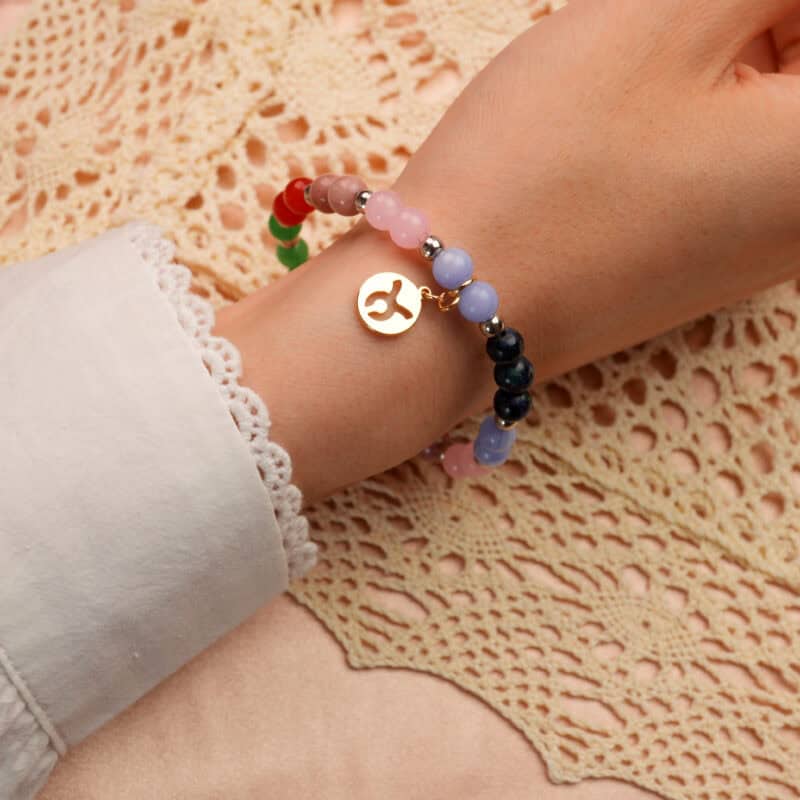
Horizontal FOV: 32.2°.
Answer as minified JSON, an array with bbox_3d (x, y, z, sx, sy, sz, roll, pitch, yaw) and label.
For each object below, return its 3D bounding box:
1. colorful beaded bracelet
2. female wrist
[{"bbox_3d":[-0.007,-0.013,0.317,0.025,0.076,0.075,-36,101,-25],"label":"colorful beaded bracelet"},{"bbox_3d":[-0.011,-0.008,0.306,0.056,0.042,0.048,-31,64,-20],"label":"female wrist"}]

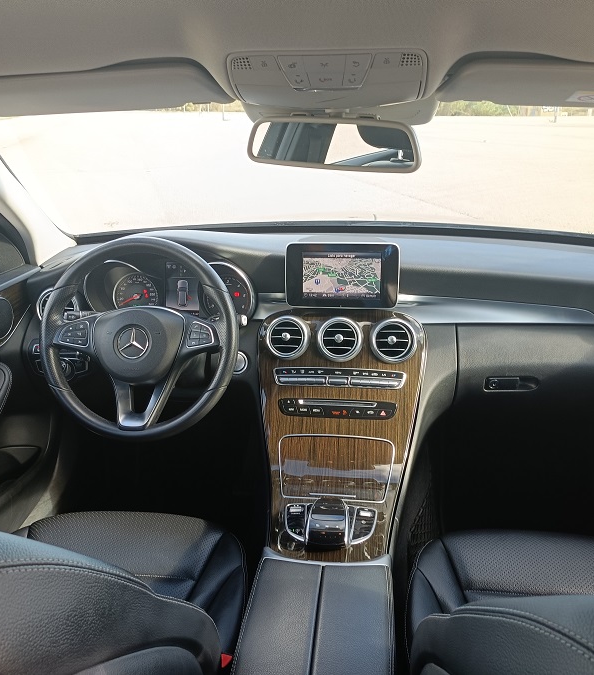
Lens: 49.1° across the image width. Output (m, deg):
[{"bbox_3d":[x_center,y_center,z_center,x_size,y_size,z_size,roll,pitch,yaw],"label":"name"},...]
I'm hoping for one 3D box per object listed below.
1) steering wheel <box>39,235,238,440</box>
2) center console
[{"bbox_3d":[-0.290,0.001,1.210,0.375,0.375,0.110,2,-4,7],"label":"steering wheel"},{"bbox_3d":[0.066,0.084,1.139,0.325,0.420,0.490,2,20,7],"label":"center console"}]

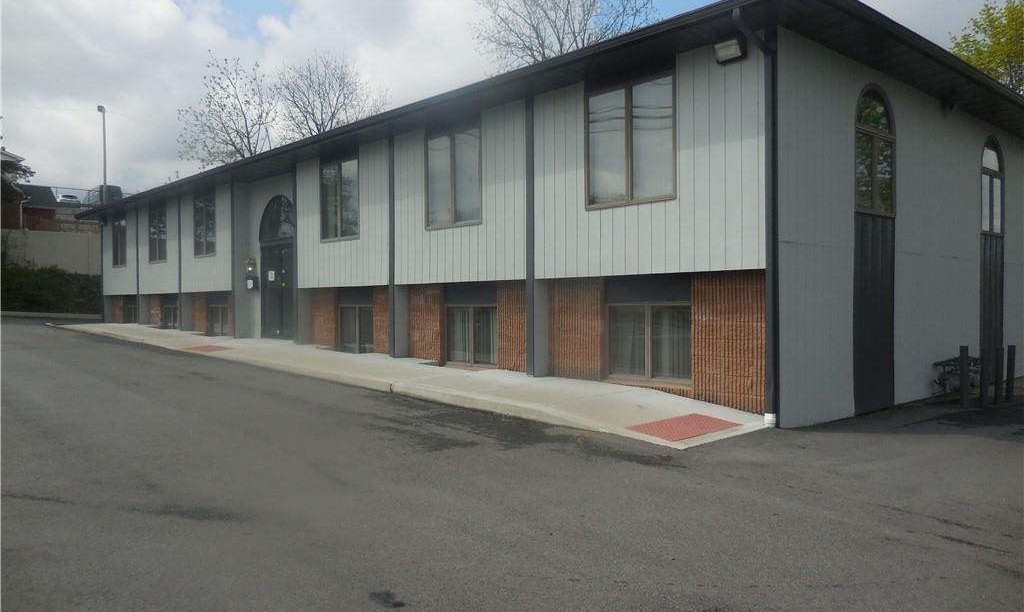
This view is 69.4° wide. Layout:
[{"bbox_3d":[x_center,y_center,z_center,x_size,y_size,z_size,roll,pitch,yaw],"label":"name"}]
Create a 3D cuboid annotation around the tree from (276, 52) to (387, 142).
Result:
[{"bbox_3d":[-10.831,-8.676,43.924,6.300,12.810,6.300,-1,1,-43],"label":"tree"}]

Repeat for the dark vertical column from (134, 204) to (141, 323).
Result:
[{"bbox_3d":[-11.405,-1.267,22.616,0.160,3.640,0.197,-1,1,-43],"label":"dark vertical column"}]

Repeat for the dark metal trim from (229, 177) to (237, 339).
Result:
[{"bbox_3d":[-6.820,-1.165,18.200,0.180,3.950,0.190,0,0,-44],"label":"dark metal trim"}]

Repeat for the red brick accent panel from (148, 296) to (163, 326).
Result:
[{"bbox_3d":[-11.251,0.147,23.520,0.180,0.970,1.120,-1,1,-43],"label":"red brick accent panel"}]

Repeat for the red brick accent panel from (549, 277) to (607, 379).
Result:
[{"bbox_3d":[0.916,0.317,10.288,0.150,1.410,0.970,0,0,-44],"label":"red brick accent panel"}]

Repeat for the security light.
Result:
[{"bbox_3d":[2.409,-2.821,8.185,0.200,0.260,0.330,-1,1,-43],"label":"security light"}]

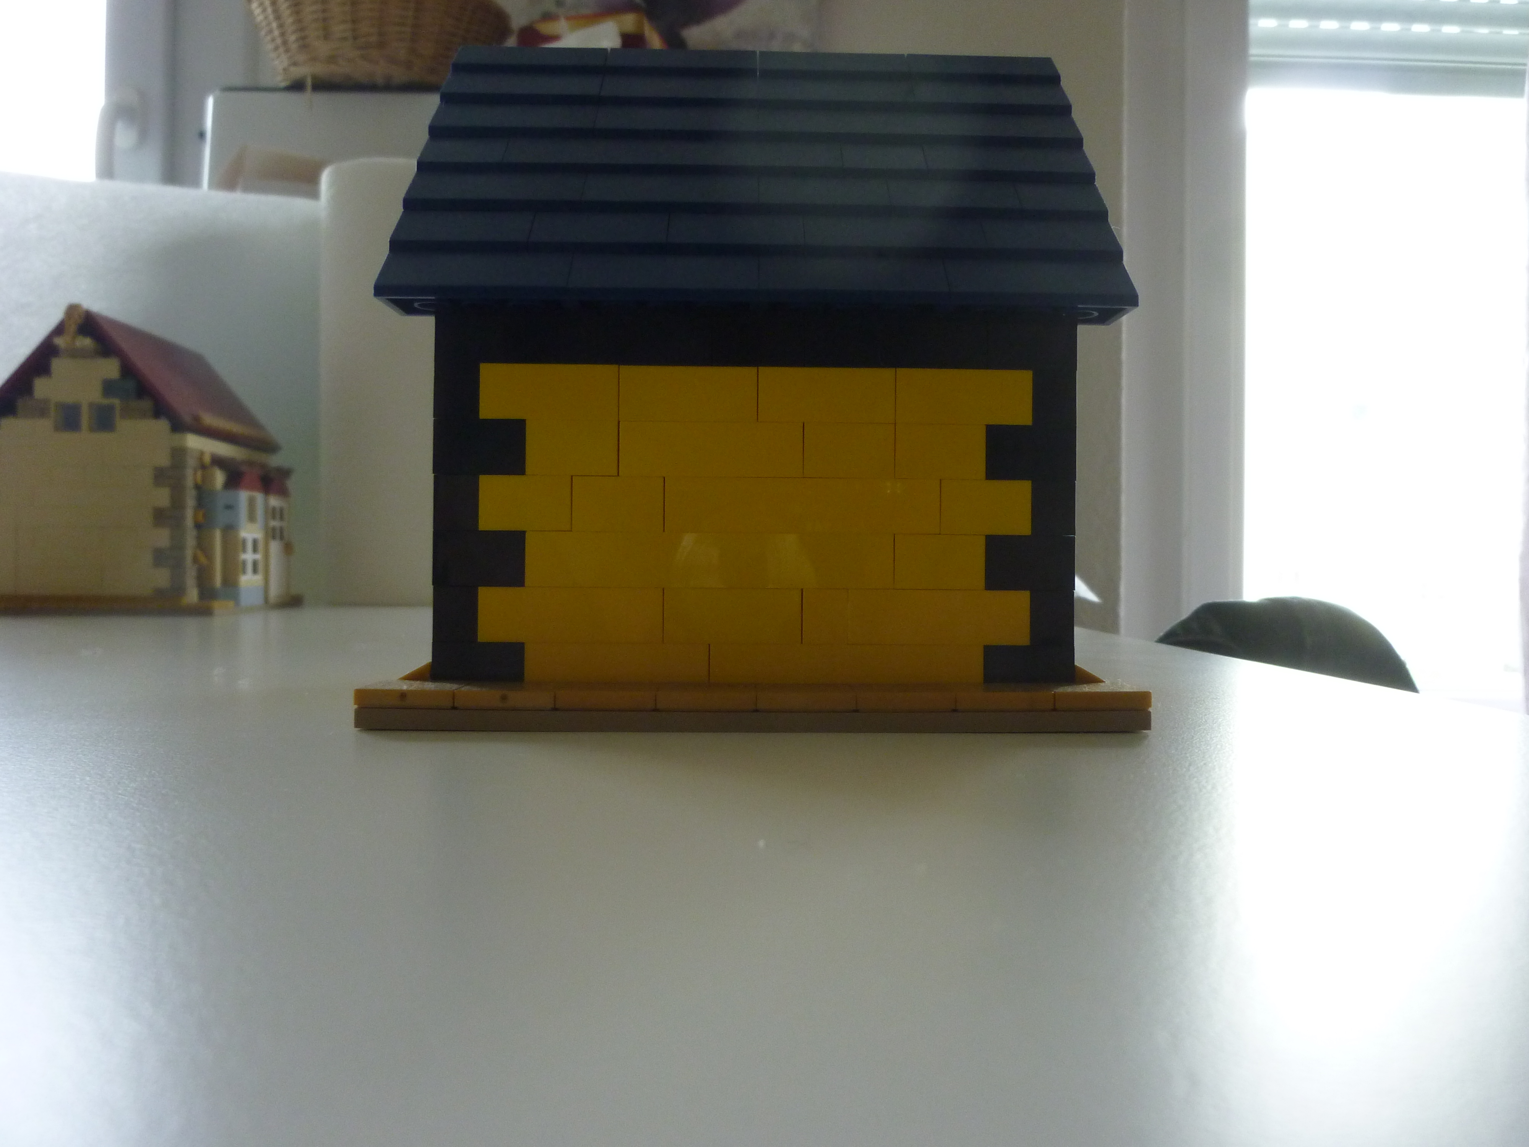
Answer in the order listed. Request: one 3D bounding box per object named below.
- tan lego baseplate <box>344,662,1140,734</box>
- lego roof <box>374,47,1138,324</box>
[{"bbox_3d":[-0.003,0.021,0.241,0.128,0.006,0.128,0,0,-1],"label":"tan lego baseplate"},{"bbox_3d":[-0.002,-0.079,0.240,0.128,0.067,0.112,0,0,-1],"label":"lego roof"}]

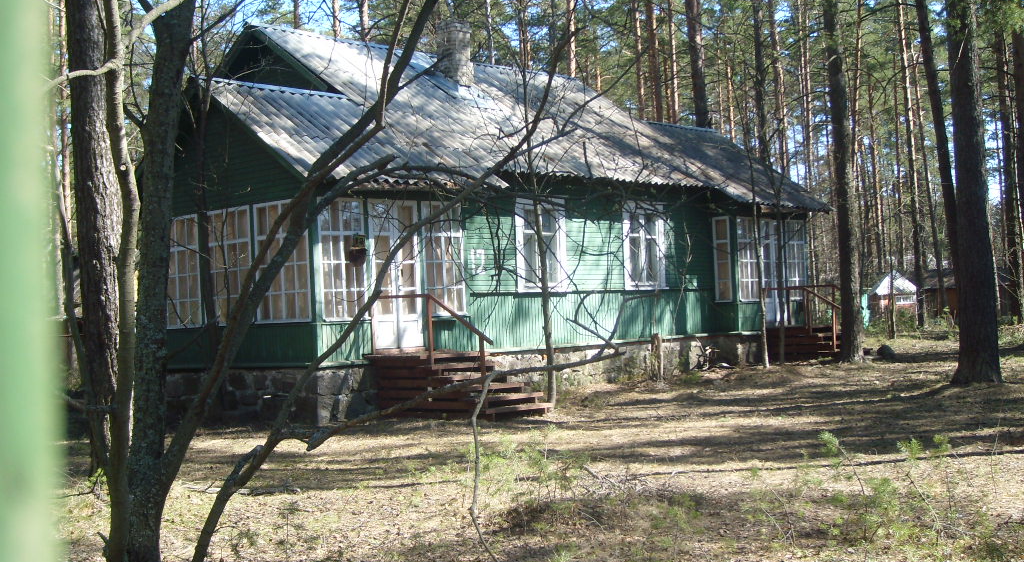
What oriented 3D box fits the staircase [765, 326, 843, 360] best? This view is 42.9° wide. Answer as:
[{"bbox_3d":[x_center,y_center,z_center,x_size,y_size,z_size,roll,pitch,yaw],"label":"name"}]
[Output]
[{"bbox_3d":[6.502,1.307,27.371,1.730,0.770,1.420,-4,-2,41],"label":"staircase"}]

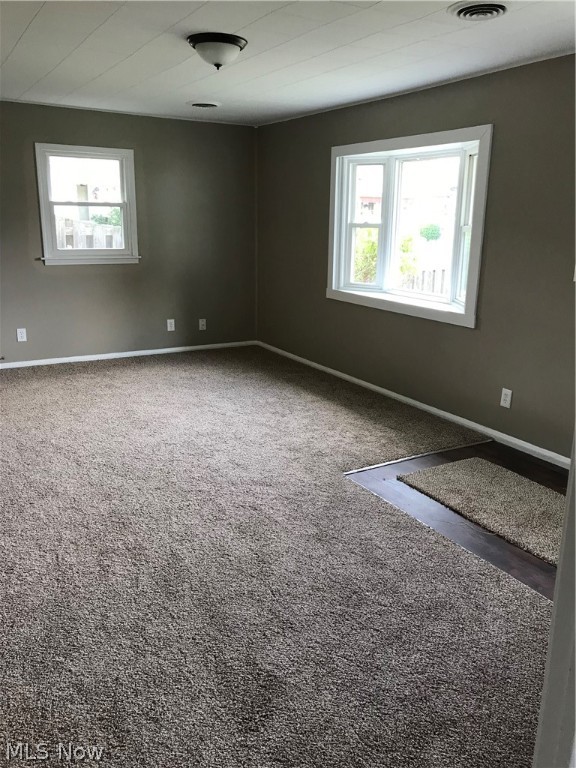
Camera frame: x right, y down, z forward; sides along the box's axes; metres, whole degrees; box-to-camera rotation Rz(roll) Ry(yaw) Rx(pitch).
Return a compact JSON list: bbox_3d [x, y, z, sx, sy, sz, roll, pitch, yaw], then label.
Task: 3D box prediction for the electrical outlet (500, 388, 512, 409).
[{"bbox_3d":[1.458,0.100,4.155,0.012,0.121,0.075,-8,18,-30],"label":"electrical outlet"}]

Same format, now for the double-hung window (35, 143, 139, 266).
[{"bbox_3d":[-1.869,-1.674,5.879,0.900,1.070,0.080,-8,18,-30],"label":"double-hung window"}]

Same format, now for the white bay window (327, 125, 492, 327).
[{"bbox_3d":[0.851,-1.236,4.910,0.090,1.325,1.820,-8,18,-30],"label":"white bay window"}]

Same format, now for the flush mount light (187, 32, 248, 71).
[{"bbox_3d":[-0.384,-1.806,3.416,0.330,0.145,0.330,1,15,0],"label":"flush mount light"}]

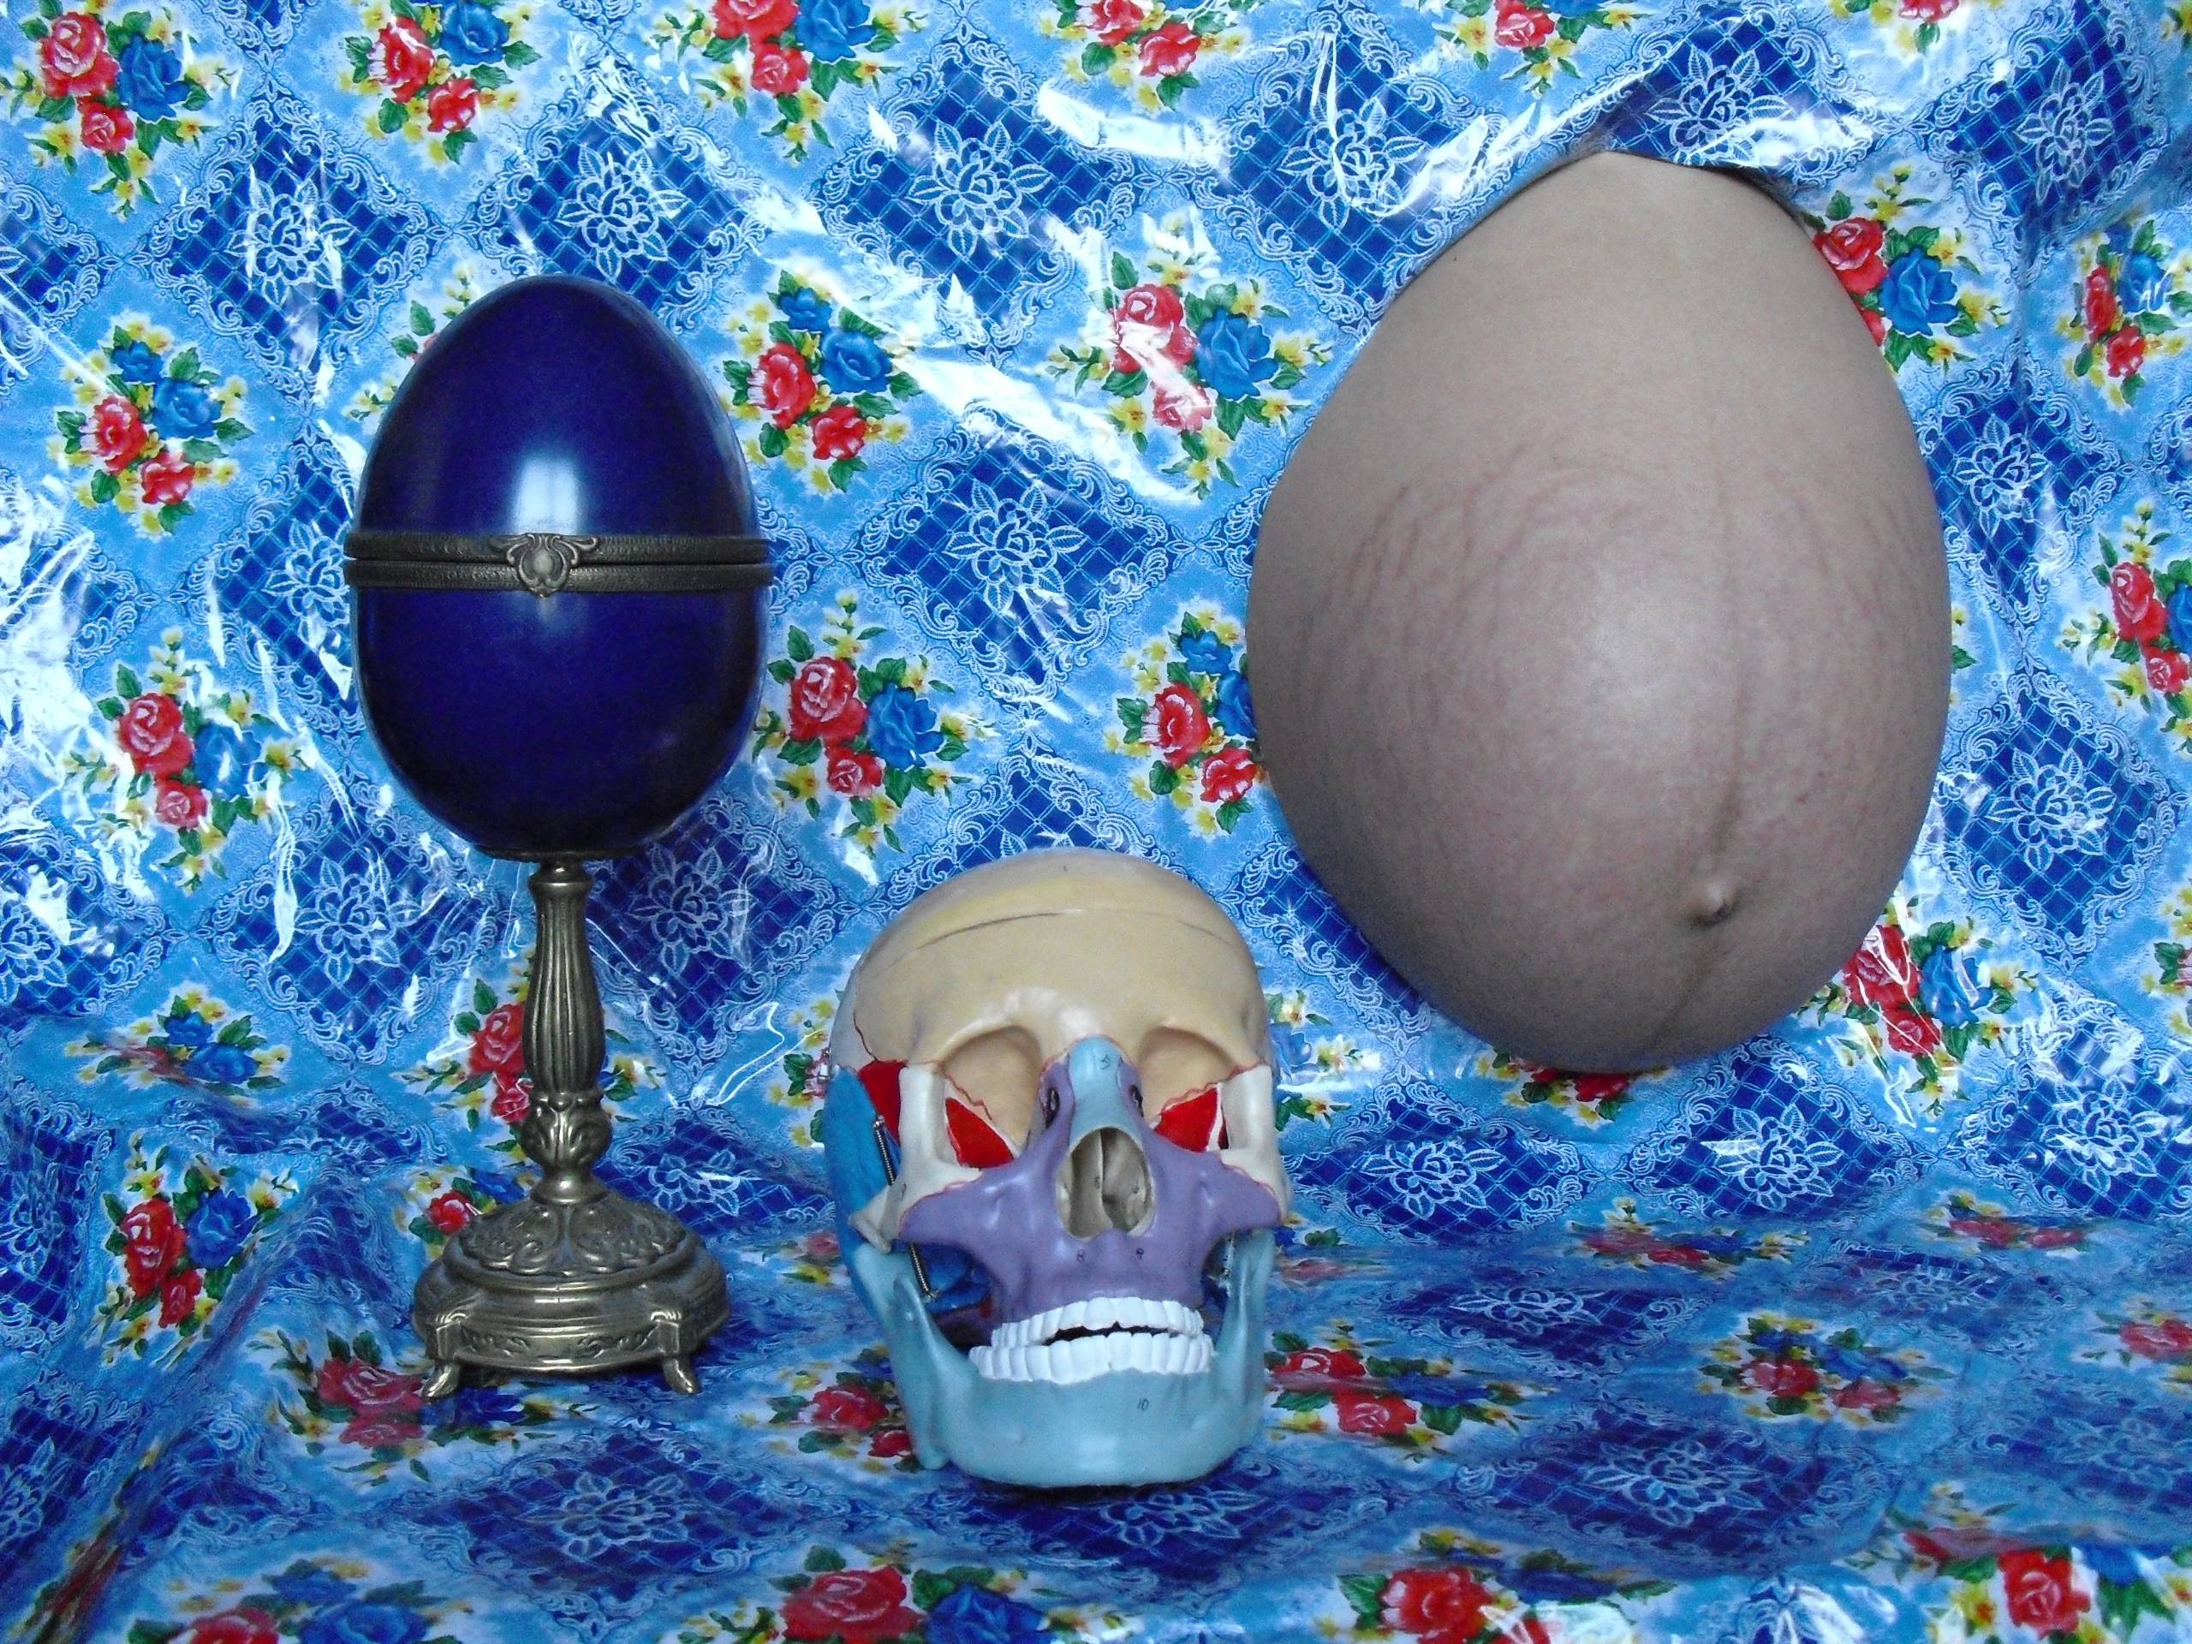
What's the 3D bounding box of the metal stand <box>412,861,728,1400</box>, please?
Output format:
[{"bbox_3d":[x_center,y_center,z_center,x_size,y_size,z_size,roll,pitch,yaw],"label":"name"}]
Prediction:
[{"bbox_3d":[-0.166,0.090,0.718,0.100,0.157,0.100,-1,7,-6],"label":"metal stand"}]

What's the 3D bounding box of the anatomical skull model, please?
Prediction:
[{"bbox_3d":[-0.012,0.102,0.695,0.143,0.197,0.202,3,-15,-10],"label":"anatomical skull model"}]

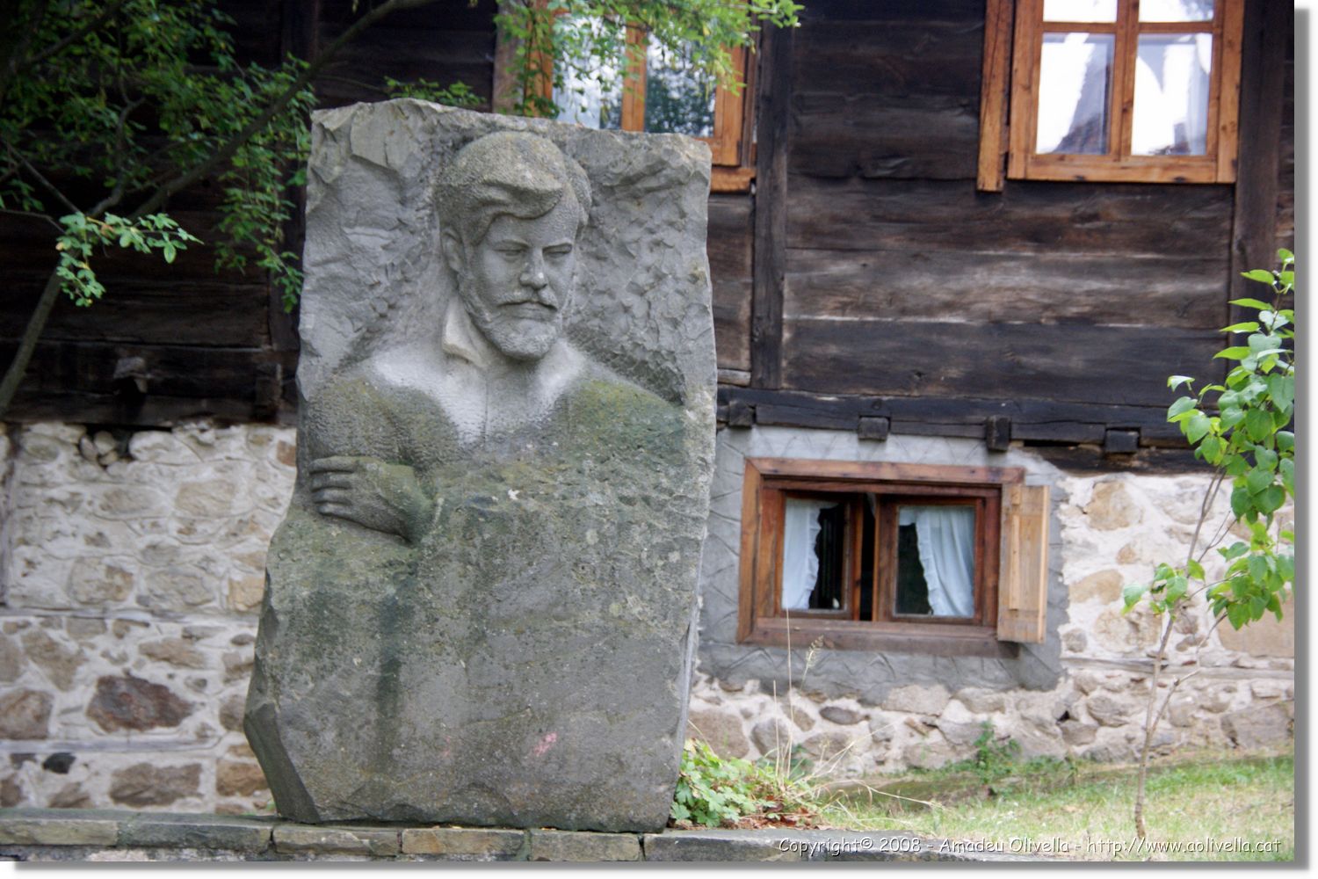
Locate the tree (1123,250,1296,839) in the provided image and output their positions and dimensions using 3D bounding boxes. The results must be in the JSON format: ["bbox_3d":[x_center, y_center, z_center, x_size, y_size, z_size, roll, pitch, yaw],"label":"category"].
[{"bbox_3d":[1.435,0.260,8.300,0.530,1.500,0.500,2,1,0],"label":"tree"}]

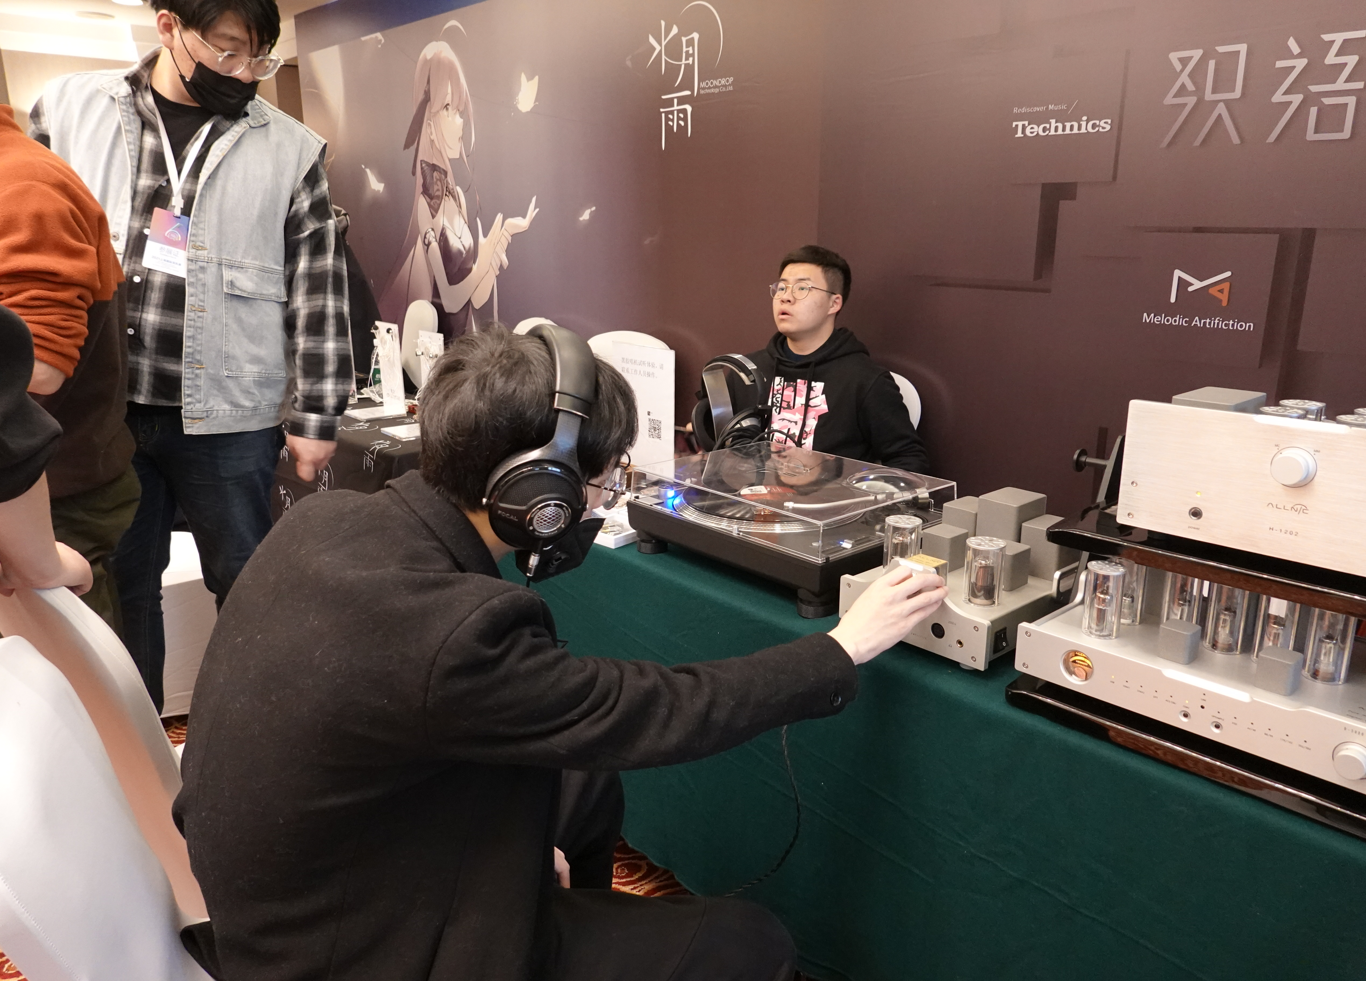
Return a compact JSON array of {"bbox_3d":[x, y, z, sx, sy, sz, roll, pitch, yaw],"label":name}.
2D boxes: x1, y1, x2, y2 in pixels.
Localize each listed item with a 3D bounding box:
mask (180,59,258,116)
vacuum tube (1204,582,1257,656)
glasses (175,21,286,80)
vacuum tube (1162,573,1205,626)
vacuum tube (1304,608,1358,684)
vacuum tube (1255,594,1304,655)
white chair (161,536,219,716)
[{"bbox_3d":[-0.778,-0.673,1.645,0.085,0.098,0.132,48,27,8],"label":"mask"},{"bbox_3d":[0.615,0.140,1.107,0.041,0.082,0.041,-13,20,-39],"label":"vacuum tube"},{"bbox_3d":[-0.751,-0.745,1.610,0.140,0.050,0.140,45,27,3],"label":"glasses"},{"bbox_3d":[0.581,0.130,1.143,0.041,0.082,0.041,-13,20,-39],"label":"vacuum tube"},{"bbox_3d":[0.689,0.158,1.039,0.043,0.082,0.043,-12,19,-40],"label":"vacuum tube"},{"bbox_3d":[0.649,0.149,1.071,0.041,0.082,0.041,-13,20,-39],"label":"vacuum tube"},{"bbox_3d":[-1.591,0.141,2.852,0.450,0.970,0.550,14,19,42],"label":"white chair"}]

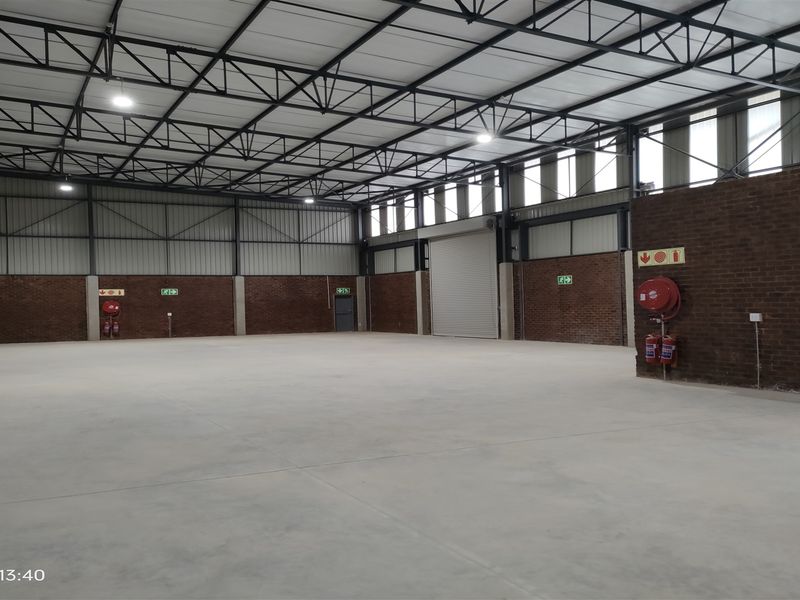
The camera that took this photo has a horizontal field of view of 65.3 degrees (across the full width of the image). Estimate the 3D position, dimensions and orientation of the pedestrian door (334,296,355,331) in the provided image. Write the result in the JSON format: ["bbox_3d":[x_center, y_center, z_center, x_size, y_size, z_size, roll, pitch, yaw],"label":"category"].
[{"bbox_3d":[-3.158,0.805,35.800,1.000,2.050,0.100,-1,0,-28],"label":"pedestrian door"}]

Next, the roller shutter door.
[{"bbox_3d":[2.764,-0.602,28.000,0.150,4.450,4.500,-1,0,-33],"label":"roller shutter door"}]

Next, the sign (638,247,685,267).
[{"bbox_3d":[4.938,-0.795,11.800,0.015,0.290,0.940,-1,0,-33],"label":"sign"}]

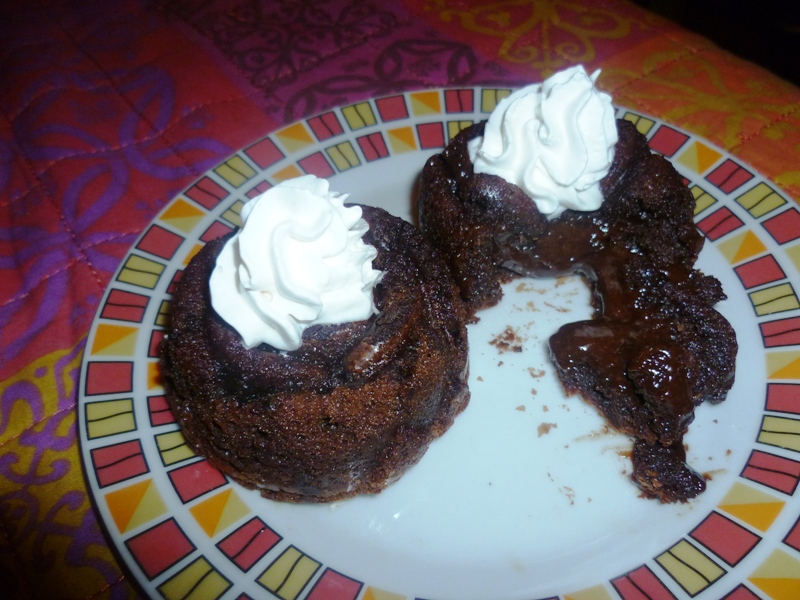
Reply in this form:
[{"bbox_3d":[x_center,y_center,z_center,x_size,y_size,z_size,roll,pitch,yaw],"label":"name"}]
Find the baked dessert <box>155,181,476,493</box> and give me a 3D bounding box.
[{"bbox_3d":[-0.022,0.007,0.175,0.083,0.038,0.083,-3,49,3],"label":"baked dessert"}]

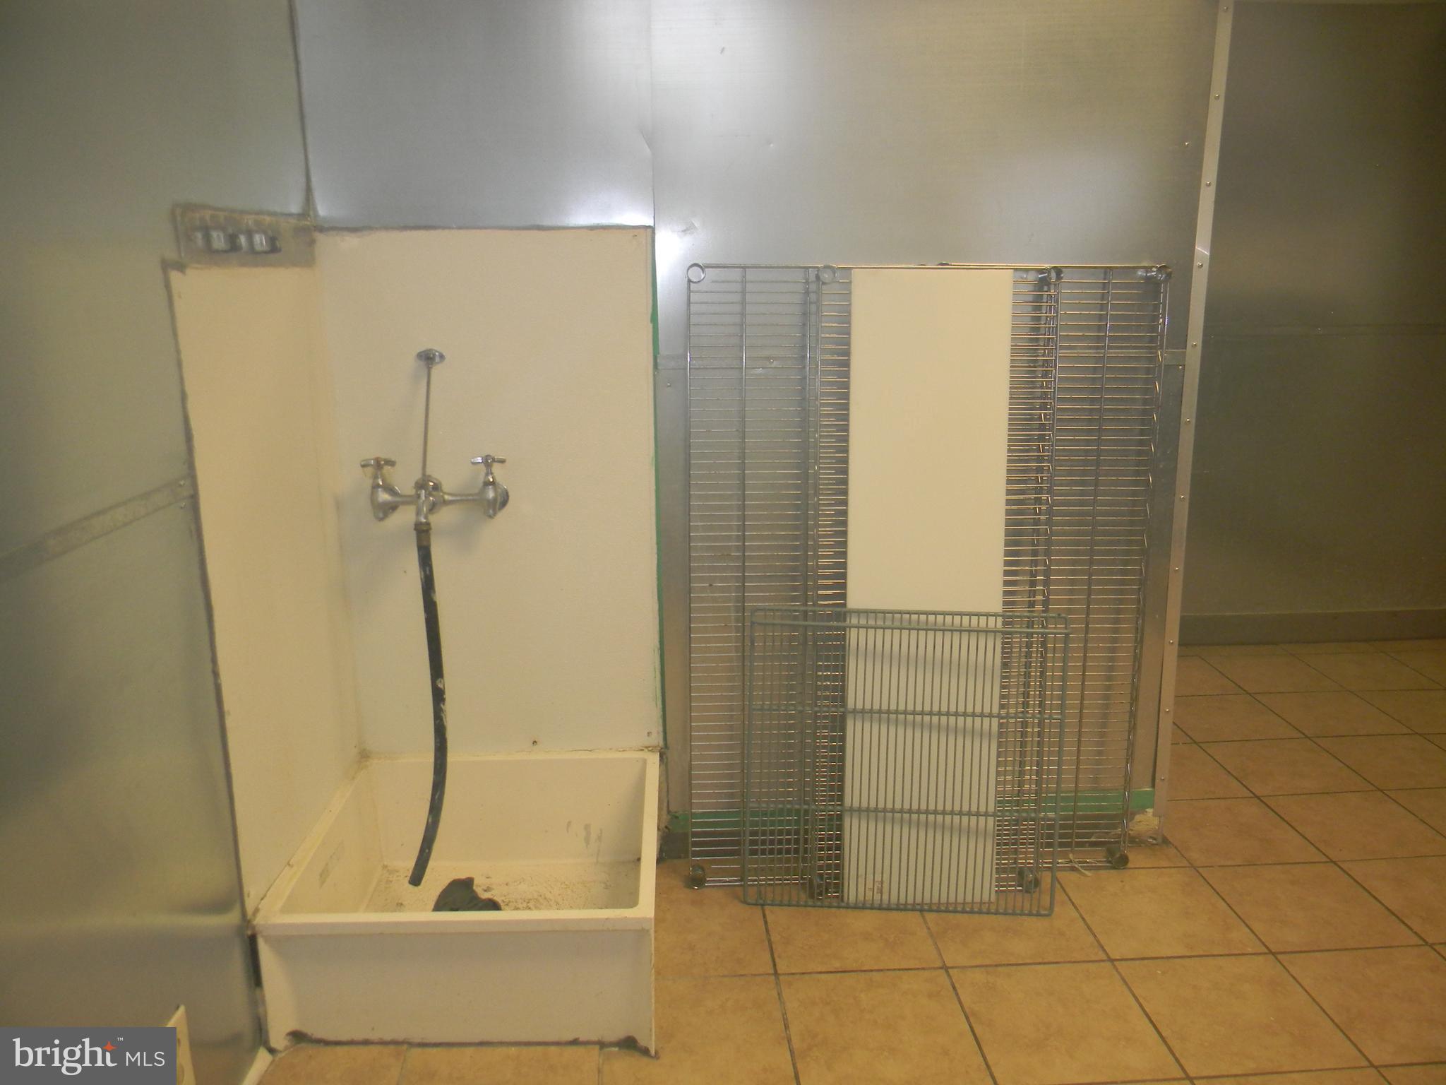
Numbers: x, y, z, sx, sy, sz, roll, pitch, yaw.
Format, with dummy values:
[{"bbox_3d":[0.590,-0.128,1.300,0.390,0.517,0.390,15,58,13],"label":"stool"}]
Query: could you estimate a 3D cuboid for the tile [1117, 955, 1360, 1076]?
[{"bbox_3d":[0.870,0.802,1.993,0.302,0.010,0.302,-1,15,-5],"label":"tile"}]

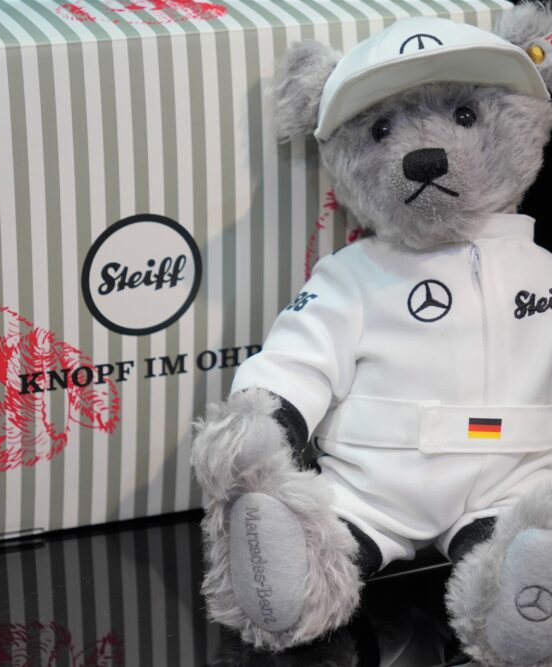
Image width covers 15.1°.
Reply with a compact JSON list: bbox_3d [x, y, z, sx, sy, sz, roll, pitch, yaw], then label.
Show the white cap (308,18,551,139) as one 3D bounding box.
[{"bbox_3d":[0.063,-0.110,0.870,0.098,0.056,0.105,-9,-15,3],"label":"white cap"}]

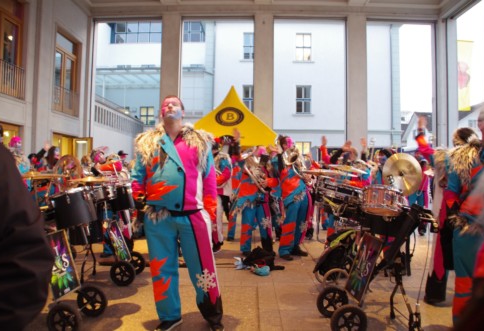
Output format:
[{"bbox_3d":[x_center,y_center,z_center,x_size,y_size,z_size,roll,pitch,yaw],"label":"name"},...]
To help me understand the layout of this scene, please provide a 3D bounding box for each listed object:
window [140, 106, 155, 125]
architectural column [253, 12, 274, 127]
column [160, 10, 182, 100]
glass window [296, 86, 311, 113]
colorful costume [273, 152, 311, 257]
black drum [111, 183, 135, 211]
[{"bbox_3d":[-7.250,-3.880,28.700,1.100,1.420,0.180,1,-1,0],"label":"window"},{"bbox_3d":[0.832,-2.180,14.670,0.720,7.668,0.650,0,-2,2],"label":"architectural column"},{"bbox_3d":[-2.799,-2.195,14.670,0.720,7.639,0.650,0,-2,2],"label":"column"},{"bbox_3d":[4.290,-4.560,26.000,1.020,1.880,0.180,1,-1,0],"label":"glass window"},{"bbox_3d":[0.742,0.562,5.500,0.580,1.560,0.480,2,-3,-40],"label":"colorful costume"},{"bbox_3d":[-1.379,0.362,4.300,0.320,0.270,0.320,-8,0,0],"label":"black drum"}]

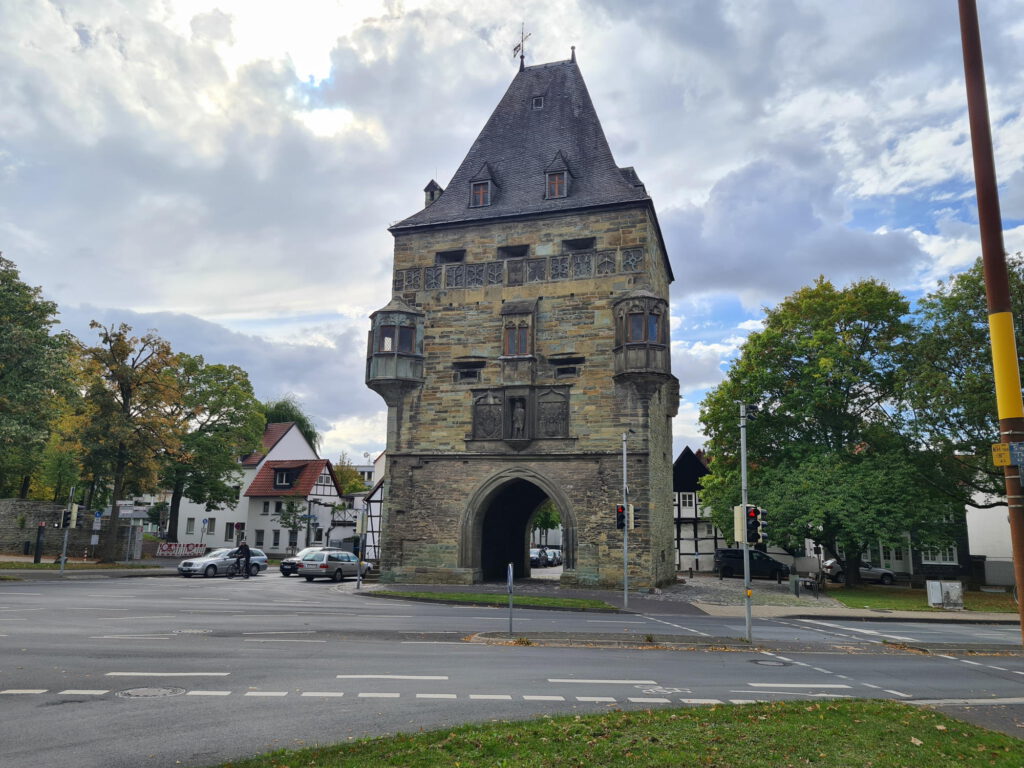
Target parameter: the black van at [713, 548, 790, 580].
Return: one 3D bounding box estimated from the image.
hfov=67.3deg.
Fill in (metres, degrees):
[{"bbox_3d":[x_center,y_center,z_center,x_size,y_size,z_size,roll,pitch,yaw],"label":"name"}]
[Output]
[{"bbox_3d":[15.671,11.786,50.479,4.680,1.840,1.880,2,-11,-1],"label":"black van"}]

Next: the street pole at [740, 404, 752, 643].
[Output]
[{"bbox_3d":[5.048,2.933,16.591,0.130,5.053,0.130,1,-11,0],"label":"street pole"}]

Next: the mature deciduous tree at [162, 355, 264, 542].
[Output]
[{"bbox_3d":[-23.594,5.139,62.139,8.602,15.484,8.602,1,-12,0],"label":"mature deciduous tree"}]

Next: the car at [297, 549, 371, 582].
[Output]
[{"bbox_3d":[-8.942,9.303,39.500,1.820,1.500,4.780,-3,-12,19],"label":"car"}]

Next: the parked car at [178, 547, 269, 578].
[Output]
[{"bbox_3d":[-14.892,9.218,39.901,1.810,1.490,4.680,-6,-13,30],"label":"parked car"}]

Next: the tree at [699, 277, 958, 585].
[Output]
[{"bbox_3d":[17.318,2.278,43.284,13.827,17.509,13.136,1,-12,0],"label":"tree"}]

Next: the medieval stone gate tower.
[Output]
[{"bbox_3d":[1.664,-4.573,43.792,15.200,30.600,13.300,-2,-12,17],"label":"medieval stone gate tower"}]

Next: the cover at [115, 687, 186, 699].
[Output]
[{"bbox_3d":[-4.547,3.912,9.696,0.780,0.060,0.780,1,-11,0],"label":"cover"}]

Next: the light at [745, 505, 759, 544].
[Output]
[{"bbox_3d":[5.111,2.986,16.346,0.280,0.830,0.340,4,-12,-15],"label":"light"}]

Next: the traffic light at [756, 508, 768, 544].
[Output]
[{"bbox_3d":[5.402,3.069,16.566,0.340,0.800,0.280,1,-11,4],"label":"traffic light"}]

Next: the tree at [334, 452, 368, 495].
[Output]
[{"bbox_3d":[-15.127,10.924,71.107,4.400,9.200,4.400,4,-11,-12],"label":"tree"}]

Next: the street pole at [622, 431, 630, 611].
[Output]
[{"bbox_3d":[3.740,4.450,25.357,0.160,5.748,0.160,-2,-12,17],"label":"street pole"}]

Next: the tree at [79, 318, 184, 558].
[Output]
[{"bbox_3d":[-23.770,3.430,48.457,6.200,15.002,6.200,7,-13,-27],"label":"tree"}]

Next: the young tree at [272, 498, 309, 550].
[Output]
[{"bbox_3d":[-16.465,10.883,57.927,2.690,4.628,2.690,1,-12,0],"label":"young tree"}]

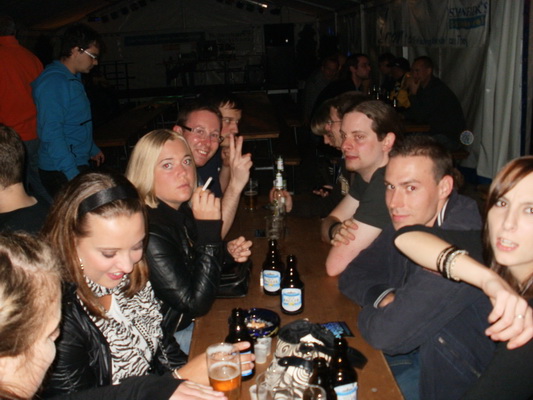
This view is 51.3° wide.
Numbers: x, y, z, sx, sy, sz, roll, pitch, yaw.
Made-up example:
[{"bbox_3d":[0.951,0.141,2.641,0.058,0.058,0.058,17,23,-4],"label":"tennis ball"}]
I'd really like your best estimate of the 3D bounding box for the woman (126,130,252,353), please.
[{"bbox_3d":[-0.257,0.428,1.790,0.620,1.300,0.500,1,15,10],"label":"woman"}]

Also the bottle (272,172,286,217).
[{"bbox_3d":[0.062,-0.018,2.574,0.062,0.225,0.062,-2,15,0],"label":"bottle"}]

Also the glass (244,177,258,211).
[{"bbox_3d":[-0.074,-0.027,2.757,0.069,0.156,0.069,-2,15,0],"label":"glass"}]

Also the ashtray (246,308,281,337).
[{"bbox_3d":[-0.034,0.352,1.567,0.143,0.040,0.143,-2,15,0],"label":"ashtray"}]

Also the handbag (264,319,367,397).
[{"bbox_3d":[0.116,0.364,1.341,0.240,0.125,0.190,0,15,5],"label":"handbag"}]

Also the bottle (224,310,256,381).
[{"bbox_3d":[-0.065,0.345,1.343,0.069,0.171,0.069,-2,15,0],"label":"bottle"}]

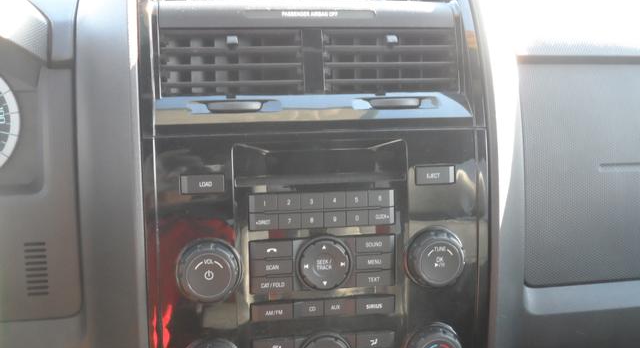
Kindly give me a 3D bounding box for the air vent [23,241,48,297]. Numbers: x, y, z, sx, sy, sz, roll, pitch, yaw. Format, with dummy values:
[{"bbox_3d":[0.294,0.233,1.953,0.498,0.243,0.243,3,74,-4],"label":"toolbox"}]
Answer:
[{"bbox_3d":[-0.231,0.077,0.615,0.021,0.045,0.005,-1,6,-8],"label":"air vent"}]

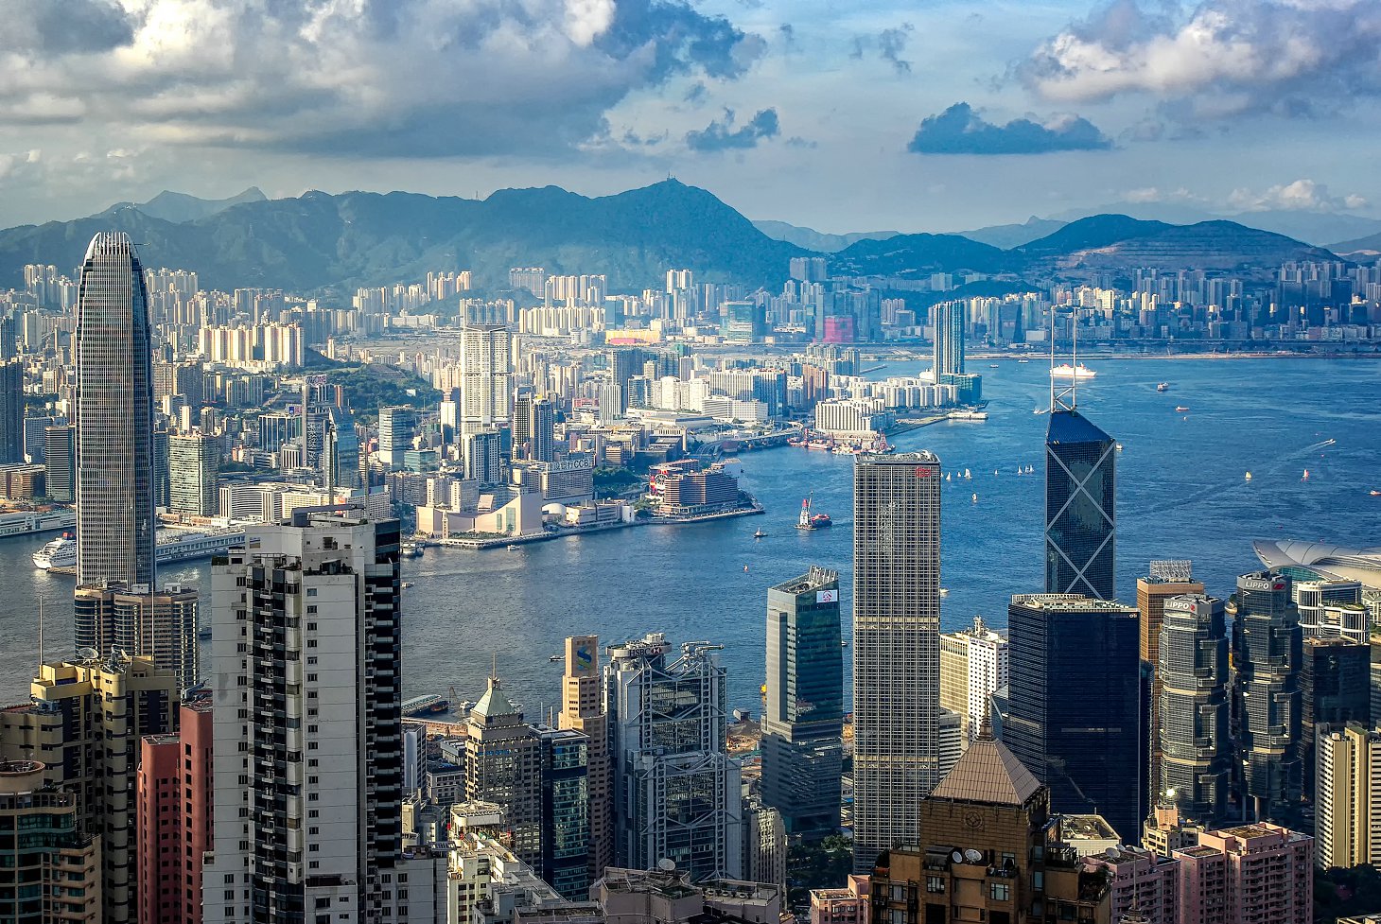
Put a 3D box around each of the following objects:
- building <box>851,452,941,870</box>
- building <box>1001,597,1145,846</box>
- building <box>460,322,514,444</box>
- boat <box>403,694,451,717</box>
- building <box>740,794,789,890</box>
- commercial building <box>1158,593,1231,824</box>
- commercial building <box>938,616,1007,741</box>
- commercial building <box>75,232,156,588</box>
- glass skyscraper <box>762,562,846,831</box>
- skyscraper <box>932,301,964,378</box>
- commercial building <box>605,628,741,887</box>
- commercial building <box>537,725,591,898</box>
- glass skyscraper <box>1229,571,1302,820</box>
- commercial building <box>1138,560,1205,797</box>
[{"bbox_3d":[117.900,139.600,1326.500,47.500,283.000,47.500,0,4,0],"label":"building"},{"bbox_3d":[211.600,178.200,1270.900,59.000,203.000,44.000,-1,5,-9],"label":"building"},{"bbox_3d":[-323.000,-90.300,3651.600,78.000,257.000,38.000,0,4,-4],"label":"building"},{"bbox_3d":[-232.000,212.500,2011.400,15.000,10.000,56.000,3,5,33],"label":"boat"},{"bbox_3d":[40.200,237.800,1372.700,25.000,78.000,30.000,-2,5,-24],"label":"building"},{"bbox_3d":[332.700,174.400,1526.000,37.000,176.000,37.000,-4,6,-43],"label":"commercial building"},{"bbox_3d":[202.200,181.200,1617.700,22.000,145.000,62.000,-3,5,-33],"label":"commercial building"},{"bbox_3d":[-408.000,44.700,1639.200,49.000,412.000,49.000,1,4,7],"label":"commercial building"},{"bbox_3d":[74.200,168.800,1540.700,39.000,188.000,35.000,-3,5,-34],"label":"glass skyscraper"},{"bbox_3d":[585.800,-246.000,5223.300,66.000,233.000,38.000,-1,5,-15],"label":"skyscraper"},{"bbox_3d":[-9.000,191.500,1326.500,62.000,180.000,52.000,-2,6,-25],"label":"commercial building"},{"bbox_3d":[-71.500,219.000,1303.700,23.000,130.000,22.000,-2,5,-29],"label":"commercial building"},{"bbox_3d":[384.000,168.500,1534.400,42.000,186.000,42.000,-1,5,-5],"label":"glass skyscraper"},{"bbox_3d":[344.500,161.300,1651.200,39.000,176.000,30.000,0,5,-4],"label":"commercial building"}]

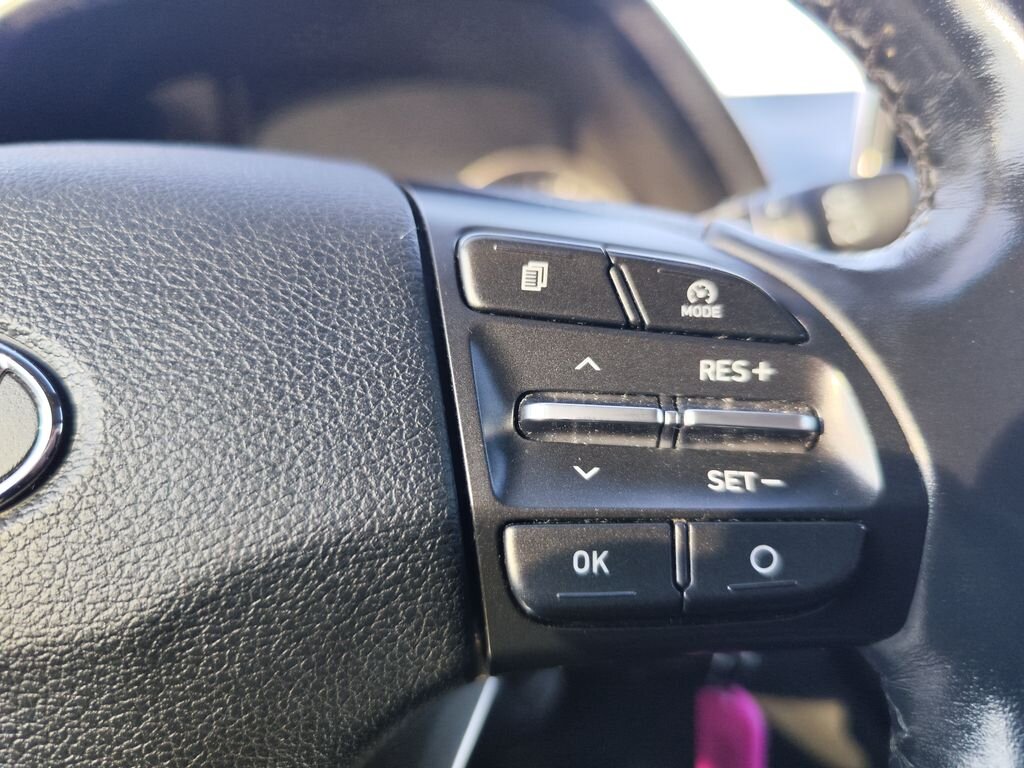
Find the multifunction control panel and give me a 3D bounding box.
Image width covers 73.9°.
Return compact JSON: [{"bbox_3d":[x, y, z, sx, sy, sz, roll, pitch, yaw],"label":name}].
[{"bbox_3d":[0.025,0.007,0.109,0.079,0.072,0.022,2,-5,-6],"label":"multifunction control panel"}]

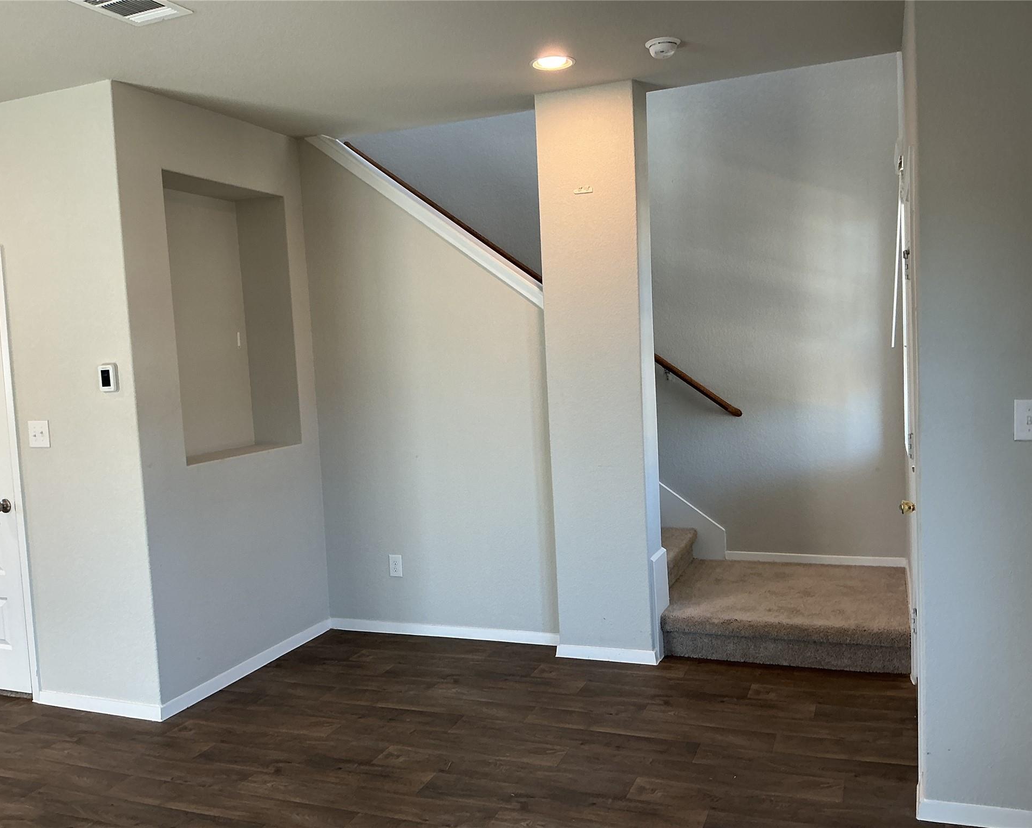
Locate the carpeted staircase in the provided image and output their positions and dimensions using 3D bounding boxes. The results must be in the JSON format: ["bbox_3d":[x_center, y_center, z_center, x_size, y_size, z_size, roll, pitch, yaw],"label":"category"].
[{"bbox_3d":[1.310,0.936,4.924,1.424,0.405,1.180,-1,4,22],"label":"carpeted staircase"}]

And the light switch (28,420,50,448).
[{"bbox_3d":[-2.164,0.092,4.193,0.119,0.118,0.012,-1,4,22],"label":"light switch"}]

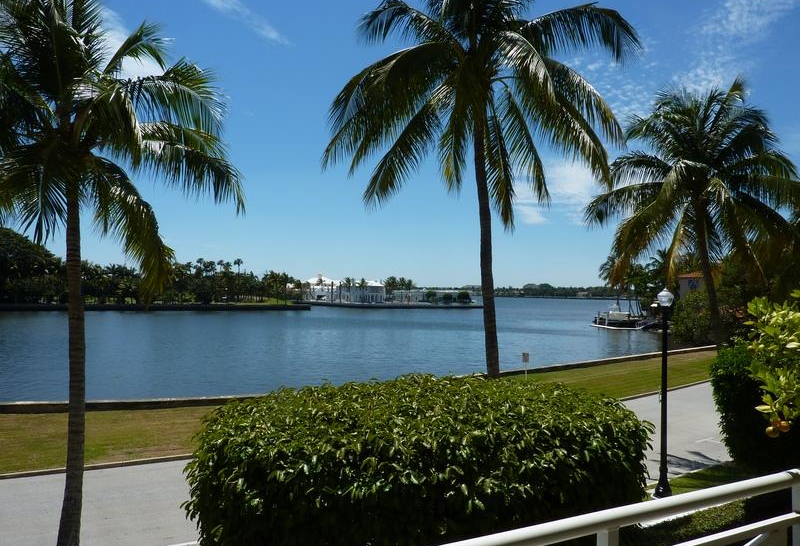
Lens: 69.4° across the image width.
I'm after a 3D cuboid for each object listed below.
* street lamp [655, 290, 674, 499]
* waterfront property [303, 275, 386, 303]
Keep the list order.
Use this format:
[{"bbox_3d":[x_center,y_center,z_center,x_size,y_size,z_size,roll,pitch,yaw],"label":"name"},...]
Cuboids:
[{"bbox_3d":[5.720,2.580,12.530,0.380,4.550,0.380,1,-2,0],"label":"street lamp"},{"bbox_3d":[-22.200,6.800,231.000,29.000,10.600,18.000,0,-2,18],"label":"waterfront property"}]

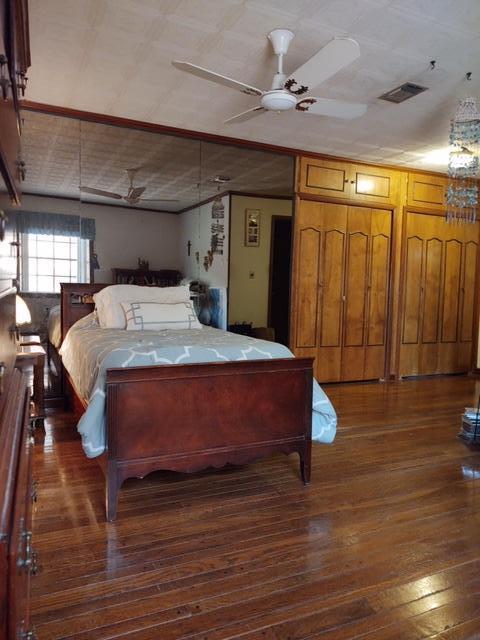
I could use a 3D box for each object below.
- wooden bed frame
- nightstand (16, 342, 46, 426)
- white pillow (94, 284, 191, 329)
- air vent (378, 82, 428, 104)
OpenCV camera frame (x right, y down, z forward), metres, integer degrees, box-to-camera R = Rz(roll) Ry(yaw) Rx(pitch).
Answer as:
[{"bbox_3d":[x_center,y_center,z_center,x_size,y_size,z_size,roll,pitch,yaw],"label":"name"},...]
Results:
[{"bbox_3d":[-0.542,0.296,3.350,1.070,1.040,2.080,-1,5,-26],"label":"wooden bed frame"},{"bbox_3d":[-1.732,0.488,3.813,0.450,0.525,0.500,-1,5,-26],"label":"nightstand"},{"bbox_3d":[-0.778,-0.110,4.019,0.740,0.350,0.210,-1,-10,-26],"label":"white pillow"},{"bbox_3d":[1.143,-1.583,3.507,0.206,0.030,0.317,-1,5,-26],"label":"air vent"}]

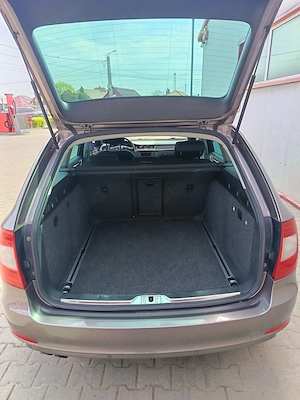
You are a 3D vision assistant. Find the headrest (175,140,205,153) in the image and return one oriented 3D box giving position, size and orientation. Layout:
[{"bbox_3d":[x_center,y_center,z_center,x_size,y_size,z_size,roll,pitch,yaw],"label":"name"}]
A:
[{"bbox_3d":[0.319,-0.422,2.203,0.240,0.110,0.100,-2,18,0],"label":"headrest"}]

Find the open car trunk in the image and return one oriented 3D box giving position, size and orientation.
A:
[{"bbox_3d":[-0.013,0.086,1.859,1.100,0.570,1.100,-2,18,0],"label":"open car trunk"}]

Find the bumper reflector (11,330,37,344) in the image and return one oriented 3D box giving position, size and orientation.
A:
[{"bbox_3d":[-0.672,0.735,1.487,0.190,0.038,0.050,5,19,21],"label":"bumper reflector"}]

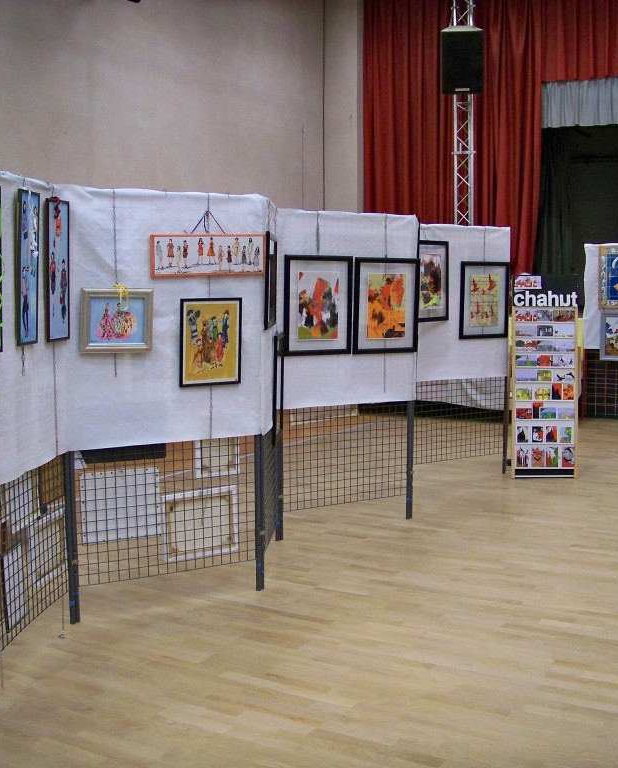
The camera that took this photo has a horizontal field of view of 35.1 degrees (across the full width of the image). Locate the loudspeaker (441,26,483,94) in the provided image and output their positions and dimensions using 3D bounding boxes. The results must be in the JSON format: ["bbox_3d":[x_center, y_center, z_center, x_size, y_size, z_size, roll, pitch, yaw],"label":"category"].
[{"bbox_3d":[1.766,-3.727,11.265,0.480,0.720,0.450,1,24,8],"label":"loudspeaker"}]

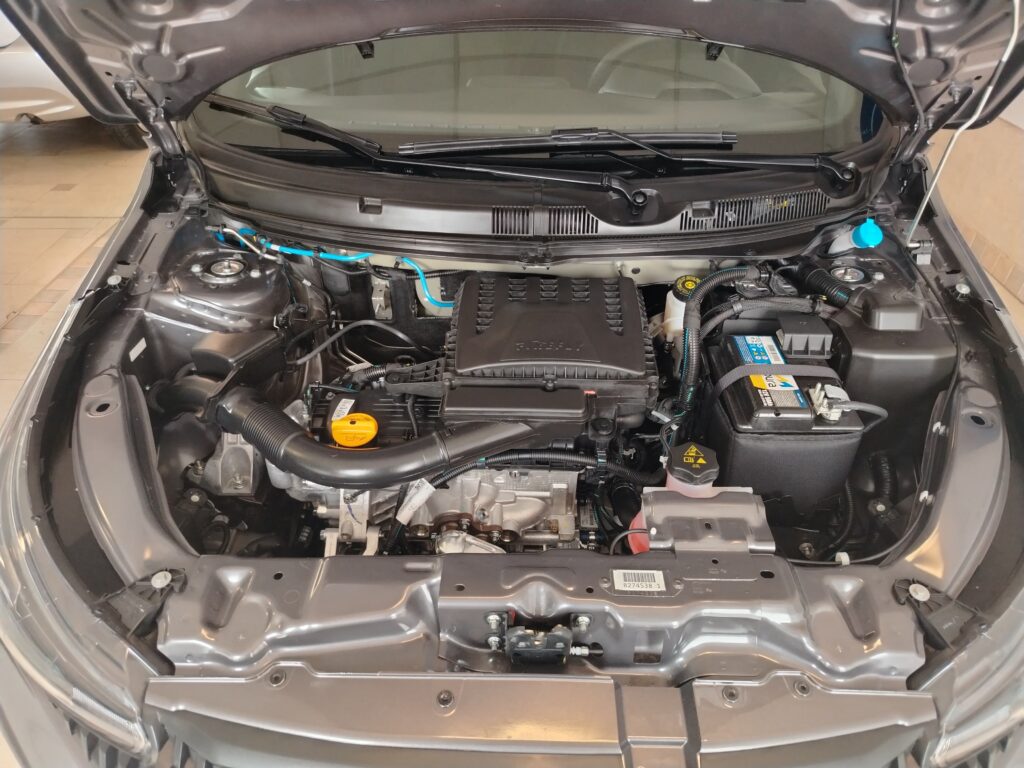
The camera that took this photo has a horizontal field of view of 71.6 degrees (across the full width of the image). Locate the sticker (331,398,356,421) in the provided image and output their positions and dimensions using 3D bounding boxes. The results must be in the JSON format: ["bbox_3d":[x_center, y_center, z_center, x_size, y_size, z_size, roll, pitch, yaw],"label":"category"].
[{"bbox_3d":[-0.244,0.038,1.030,0.015,0.002,0.052,6,43,8],"label":"sticker"}]

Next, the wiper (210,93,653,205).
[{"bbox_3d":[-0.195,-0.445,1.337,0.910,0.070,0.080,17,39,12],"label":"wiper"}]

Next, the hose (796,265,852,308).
[{"bbox_3d":[0.526,-0.160,1.204,0.050,0.055,0.105,-21,41,-26],"label":"hose"}]

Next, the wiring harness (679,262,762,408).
[{"bbox_3d":[0.318,-0.076,1.092,0.135,0.120,0.240,1,37,1],"label":"wiring harness"}]

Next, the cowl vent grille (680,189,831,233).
[{"bbox_3d":[0.432,-0.305,1.239,0.270,0.022,0.060,-13,71,-16],"label":"cowl vent grille"}]

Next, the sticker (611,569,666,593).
[{"bbox_3d":[0.152,0.234,0.844,0.060,0.001,0.030,1,37,1],"label":"sticker"}]

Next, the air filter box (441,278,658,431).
[{"bbox_3d":[0.055,-0.059,1.106,0.300,0.130,0.290,1,37,1],"label":"air filter box"}]

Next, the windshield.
[{"bbox_3d":[0.051,-0.741,1.482,1.400,0.150,0.780,1,67,1],"label":"windshield"}]

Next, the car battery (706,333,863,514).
[{"bbox_3d":[0.395,0.059,1.099,0.178,0.190,0.237,1,37,1],"label":"car battery"}]

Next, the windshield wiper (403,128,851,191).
[{"bbox_3d":[0.213,-0.434,1.346,0.865,0.075,0.110,1,37,1],"label":"windshield wiper"}]

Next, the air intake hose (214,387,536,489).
[{"bbox_3d":[-0.188,0.068,0.956,0.440,0.090,0.155,1,37,1],"label":"air intake hose"}]

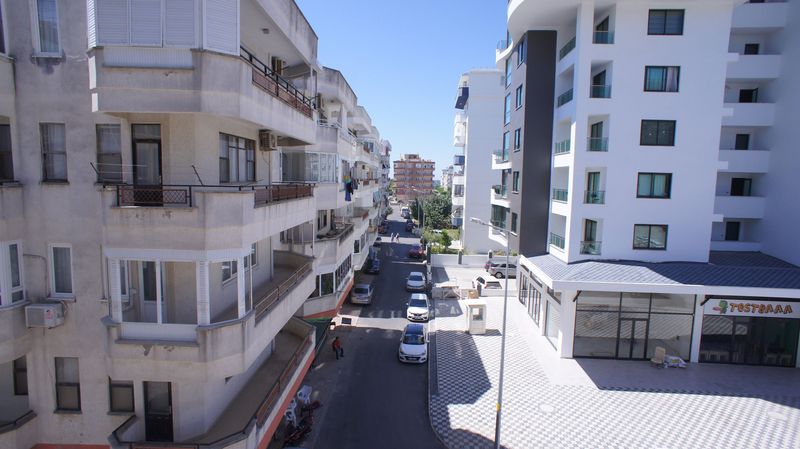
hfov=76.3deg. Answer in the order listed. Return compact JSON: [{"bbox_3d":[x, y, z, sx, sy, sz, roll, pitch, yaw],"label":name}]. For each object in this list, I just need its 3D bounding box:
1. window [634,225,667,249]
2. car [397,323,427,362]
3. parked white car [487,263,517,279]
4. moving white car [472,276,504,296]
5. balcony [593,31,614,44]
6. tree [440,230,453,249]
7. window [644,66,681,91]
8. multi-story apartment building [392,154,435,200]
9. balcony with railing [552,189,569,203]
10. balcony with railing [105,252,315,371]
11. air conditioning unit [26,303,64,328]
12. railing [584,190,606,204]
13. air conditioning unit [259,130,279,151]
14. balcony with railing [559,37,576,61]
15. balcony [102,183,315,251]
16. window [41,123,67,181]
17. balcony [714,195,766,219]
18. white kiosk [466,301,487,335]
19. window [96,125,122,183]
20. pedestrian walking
[{"bbox_3d":[15.042,0.759,30.550,1.996,1.562,0.150,2,6,3],"label":"window"},{"bbox_3d":[0.984,7.790,33.426,1.760,1.480,4.050,2,5,3],"label":"car"},{"bbox_3d":[12.356,5.173,56.465,4.400,1.500,1.780,1,5,2],"label":"parked white car"},{"bbox_3d":[8.796,5.908,51.266,1.780,1.500,4.200,0,6,-10],"label":"moving white car"},{"bbox_3d":[12.228,-11.178,30.854,1.270,0.780,0.900,2,5,3],"label":"balcony"},{"bbox_3d":[7.122,2.249,77.484,1.740,2.681,1.740,1,5,0],"label":"tree"},{"bbox_3d":[15.244,-8.463,29.580,2.009,1.504,0.150,2,6,3],"label":"window"},{"bbox_3d":[6.592,-21.881,241.499,19.090,21.294,15.000,1,5,0],"label":"multi-story apartment building"},{"bbox_3d":[10.775,-1.935,34.180,0.160,0.820,3.830,2,5,3],"label":"balcony with railing"},{"bbox_3d":[-5.248,1.647,16.483,3.220,2.939,10.000,1,6,1],"label":"balcony with railing"},{"bbox_3d":[-9.750,2.500,13.976,0.800,0.560,0.300,1,5,1],"label":"air conditioning unit"},{"bbox_3d":[12.039,-1.659,31.444,1.291,0.829,0.100,1,5,2],"label":"railing"},{"bbox_3d":[-4.841,-3.046,18.728,0.370,0.660,0.880,1,5,1],"label":"air conditioning unit"},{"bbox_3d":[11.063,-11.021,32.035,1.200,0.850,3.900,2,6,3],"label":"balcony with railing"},{"bbox_3d":[-4.825,-0.545,15.595,2.770,1.330,9.800,1,5,1],"label":"balcony"},{"bbox_3d":[-8.656,-1.791,12.730,0.630,1.476,0.150,1,6,1],"label":"window"},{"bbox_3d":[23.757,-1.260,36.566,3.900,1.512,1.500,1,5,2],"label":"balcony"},{"bbox_3d":[5.733,6.894,37.930,1.200,2.200,1.300,1,6,-3],"label":"white kiosk"},{"bbox_3d":[-7.255,-1.766,12.701,0.613,1.456,0.150,1,6,1],"label":"window"},{"bbox_3d":[-3.988,8.017,32.678,0.650,1.600,0.550,-2,6,-35],"label":"pedestrian walking"}]

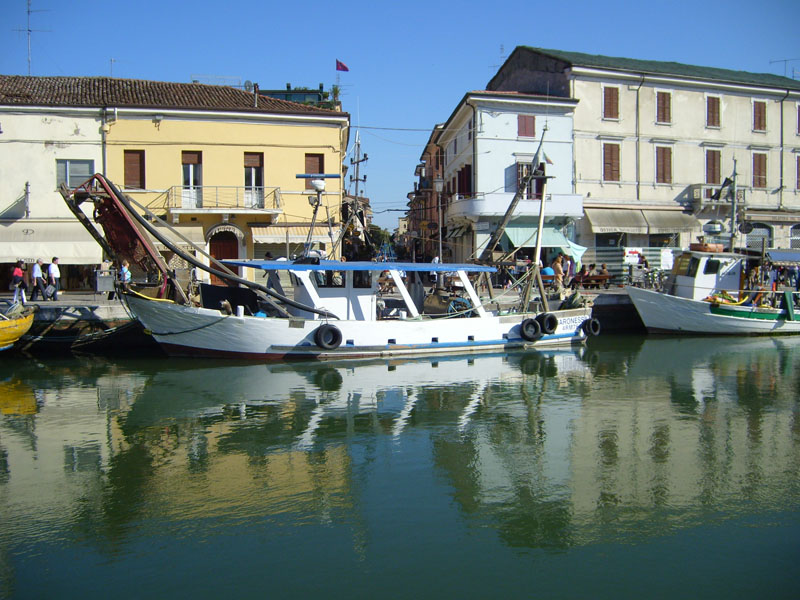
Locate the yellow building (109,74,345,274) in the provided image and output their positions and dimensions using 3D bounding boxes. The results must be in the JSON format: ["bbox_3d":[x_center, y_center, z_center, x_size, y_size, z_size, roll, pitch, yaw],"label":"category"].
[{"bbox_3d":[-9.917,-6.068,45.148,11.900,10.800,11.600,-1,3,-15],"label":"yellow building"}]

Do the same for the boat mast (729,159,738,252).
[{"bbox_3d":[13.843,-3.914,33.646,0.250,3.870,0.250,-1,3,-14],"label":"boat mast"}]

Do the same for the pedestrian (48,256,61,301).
[{"bbox_3d":[-13.828,-0.830,32.267,0.550,1.750,0.520,-1,3,-13],"label":"pedestrian"}]

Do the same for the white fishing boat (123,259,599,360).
[{"bbox_3d":[-1.199,0.104,28.545,16.200,3.300,4.600,-1,3,-14],"label":"white fishing boat"}]

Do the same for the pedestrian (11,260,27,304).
[{"bbox_3d":[-14.167,-0.647,29.983,0.600,1.630,0.500,-1,3,-13],"label":"pedestrian"}]

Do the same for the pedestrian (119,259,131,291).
[{"bbox_3d":[-10.621,-0.736,31.201,0.420,1.630,0.500,-1,3,-13],"label":"pedestrian"}]

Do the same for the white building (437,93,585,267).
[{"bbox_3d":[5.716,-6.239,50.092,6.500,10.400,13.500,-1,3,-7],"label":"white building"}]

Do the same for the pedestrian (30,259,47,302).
[{"bbox_3d":[-14.485,-0.805,32.353,0.680,1.700,0.520,-1,3,-13],"label":"pedestrian"}]

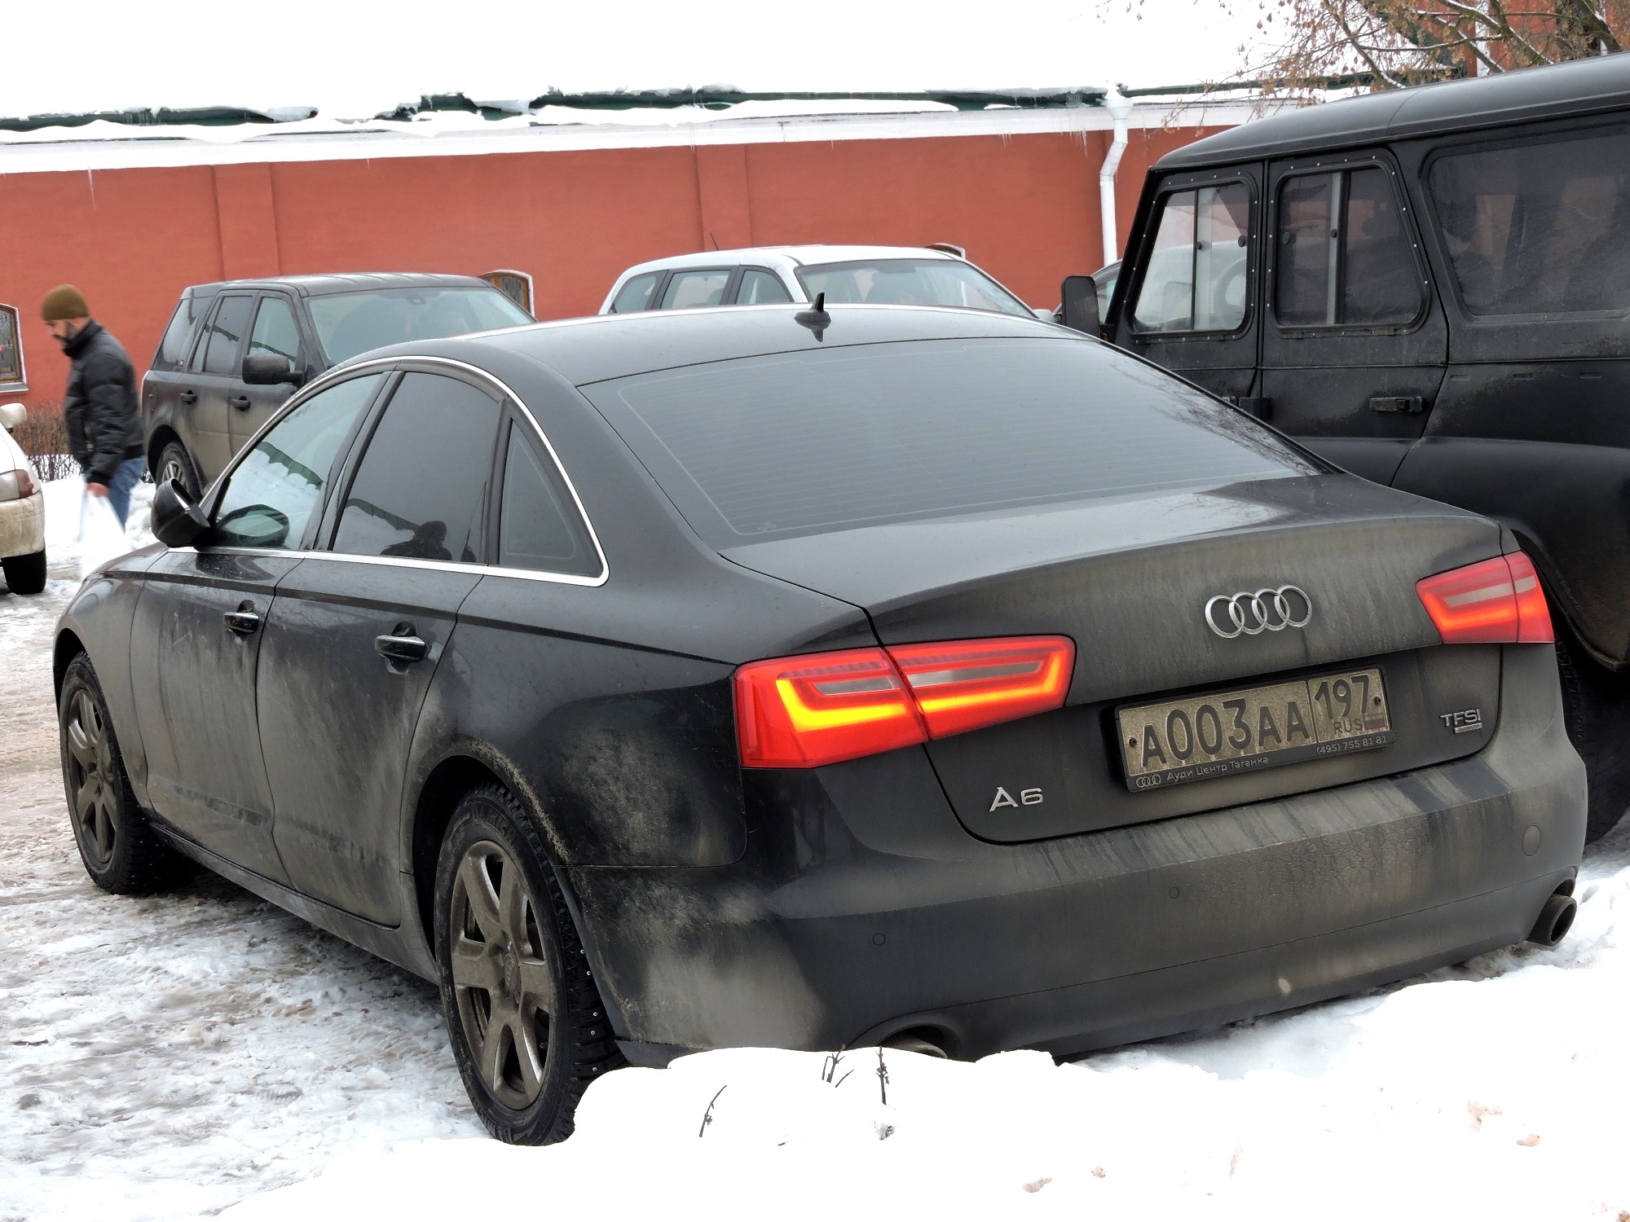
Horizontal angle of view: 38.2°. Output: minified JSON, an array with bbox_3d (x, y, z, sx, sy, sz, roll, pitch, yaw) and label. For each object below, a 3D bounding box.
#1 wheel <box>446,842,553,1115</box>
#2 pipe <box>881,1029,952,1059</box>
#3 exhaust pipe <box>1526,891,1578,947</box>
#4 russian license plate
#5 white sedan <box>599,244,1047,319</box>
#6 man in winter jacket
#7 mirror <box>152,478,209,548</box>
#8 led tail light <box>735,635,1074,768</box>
[{"bbox_3d":[-0.477,0.610,4.050,0.200,0.465,0.465,-7,7,-30],"label":"wheel"},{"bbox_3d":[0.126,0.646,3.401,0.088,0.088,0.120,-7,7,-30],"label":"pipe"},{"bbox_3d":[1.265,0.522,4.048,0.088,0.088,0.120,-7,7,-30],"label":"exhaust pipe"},{"bbox_3d":[0.683,0.173,3.626,0.530,0.130,0.020,-7,0,-30],"label":"russian license plate"},{"bbox_3d":[0.166,-1.631,16.262,1.850,1.700,4.600,-8,7,-31],"label":"white sedan"},{"bbox_3d":[-3.287,-0.663,11.000,0.520,1.740,0.520,-5,6,-10],"label":"man in winter jacket"},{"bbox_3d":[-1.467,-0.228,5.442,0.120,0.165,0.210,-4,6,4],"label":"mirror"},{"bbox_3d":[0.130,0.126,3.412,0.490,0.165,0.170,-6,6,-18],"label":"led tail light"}]

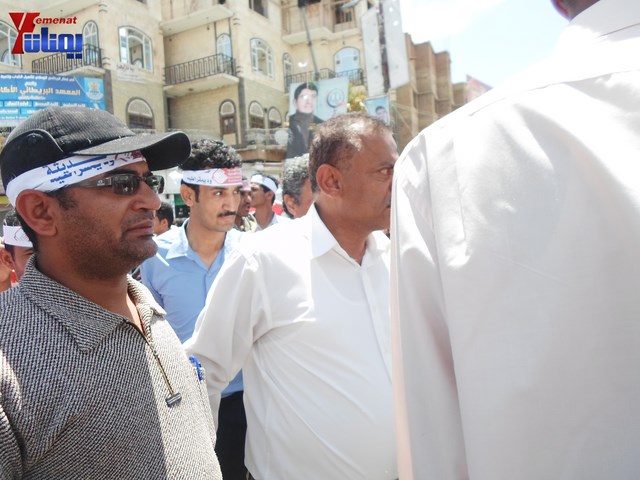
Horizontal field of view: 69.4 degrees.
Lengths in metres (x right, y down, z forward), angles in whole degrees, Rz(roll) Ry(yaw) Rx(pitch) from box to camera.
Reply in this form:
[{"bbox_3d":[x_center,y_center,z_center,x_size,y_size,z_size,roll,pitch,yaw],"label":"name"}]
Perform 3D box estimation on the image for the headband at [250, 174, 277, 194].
[{"bbox_3d":[-0.382,-0.366,3.150,0.168,0.060,0.195,-2,-27,47],"label":"headband"}]

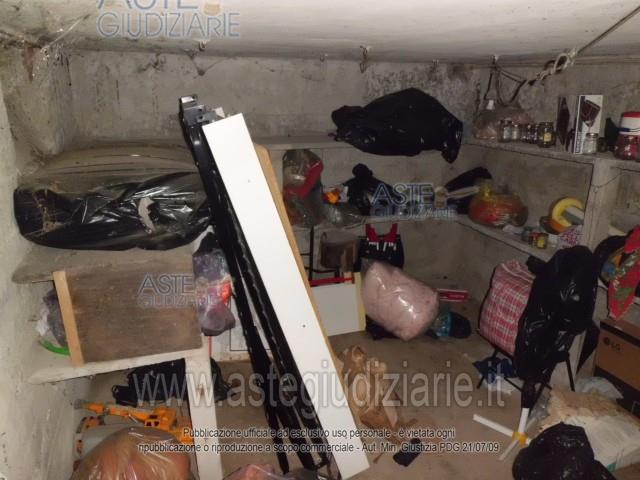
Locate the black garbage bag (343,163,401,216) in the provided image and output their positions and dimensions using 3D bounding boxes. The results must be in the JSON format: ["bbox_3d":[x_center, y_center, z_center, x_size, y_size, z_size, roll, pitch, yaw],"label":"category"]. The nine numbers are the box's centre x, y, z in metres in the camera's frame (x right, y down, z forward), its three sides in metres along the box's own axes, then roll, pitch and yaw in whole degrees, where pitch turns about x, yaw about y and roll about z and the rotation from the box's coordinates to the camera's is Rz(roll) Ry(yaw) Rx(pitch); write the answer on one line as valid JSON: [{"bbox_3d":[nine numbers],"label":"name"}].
[{"bbox_3d":[0.360,-0.357,3.385,0.390,0.370,0.290,-5,17,-17],"label":"black garbage bag"}]

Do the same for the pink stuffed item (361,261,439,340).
[{"bbox_3d":[0.526,0.380,3.273,0.470,0.460,0.350,-1,15,-1],"label":"pink stuffed item"}]

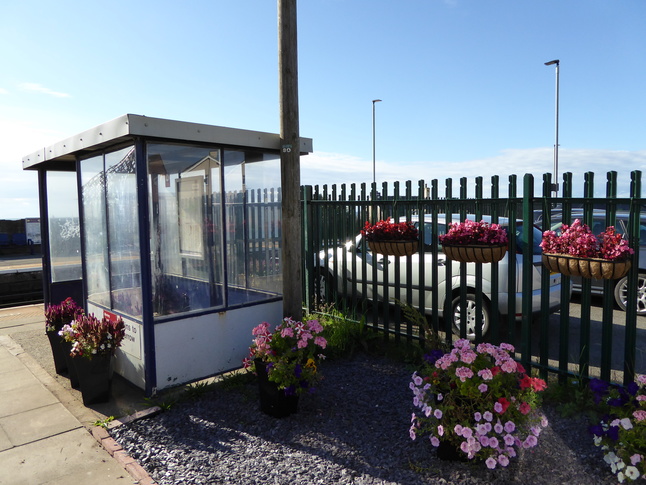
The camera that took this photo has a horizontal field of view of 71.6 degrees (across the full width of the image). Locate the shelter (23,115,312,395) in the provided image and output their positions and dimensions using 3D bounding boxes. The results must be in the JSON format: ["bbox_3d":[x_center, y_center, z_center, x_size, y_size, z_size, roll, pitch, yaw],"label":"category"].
[{"bbox_3d":[-1.966,0.036,5.383,3.293,2.330,1.974,4,7,44],"label":"shelter"}]

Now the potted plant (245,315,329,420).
[{"bbox_3d":[-0.309,0.978,3.613,0.671,0.769,0.609,0,5,0],"label":"potted plant"}]

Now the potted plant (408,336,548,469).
[{"bbox_3d":[1.056,1.021,3.016,0.923,0.752,0.819,0,5,0],"label":"potted plant"}]

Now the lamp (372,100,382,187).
[{"bbox_3d":[2.220,-2.785,18.306,0.500,6.000,0.220,4,7,44],"label":"lamp"}]

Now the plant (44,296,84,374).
[{"bbox_3d":[-2.616,0.901,4.511,0.410,0.760,0.410,4,7,44],"label":"plant"}]

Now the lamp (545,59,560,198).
[{"bbox_3d":[6.884,-2.442,13.728,0.500,6.000,0.220,4,7,44],"label":"lamp"}]

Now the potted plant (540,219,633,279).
[{"bbox_3d":[1.964,0.046,3.373,0.270,0.437,0.611,-5,7,-44],"label":"potted plant"}]

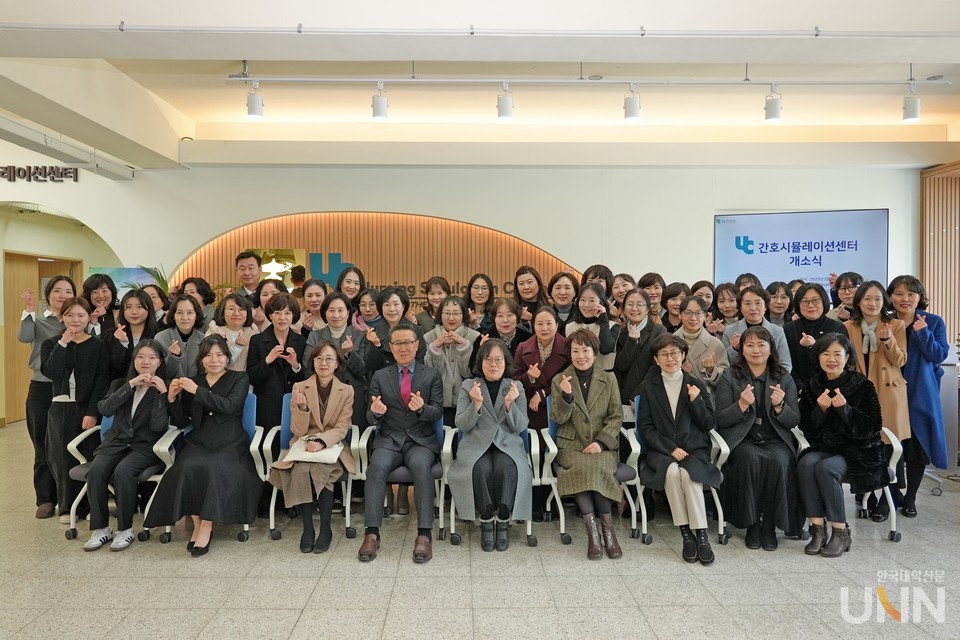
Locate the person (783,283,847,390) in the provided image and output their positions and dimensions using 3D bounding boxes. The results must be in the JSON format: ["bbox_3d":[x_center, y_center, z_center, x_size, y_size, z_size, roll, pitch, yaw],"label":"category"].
[{"bbox_3d":[2.464,0.546,4.905,0.500,1.644,0.370,0,1,17],"label":"person"}]

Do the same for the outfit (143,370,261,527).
[{"bbox_3d":[-1.828,0.787,4.408,0.700,0.940,0.640,-1,3,-12],"label":"outfit"}]

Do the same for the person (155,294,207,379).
[{"bbox_3d":[-2.097,0.593,4.698,0.460,1.555,0.330,-1,3,-12],"label":"person"}]

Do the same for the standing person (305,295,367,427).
[{"bbox_3d":[-1.036,0.578,4.805,0.480,1.552,0.360,0,1,-7],"label":"standing person"}]

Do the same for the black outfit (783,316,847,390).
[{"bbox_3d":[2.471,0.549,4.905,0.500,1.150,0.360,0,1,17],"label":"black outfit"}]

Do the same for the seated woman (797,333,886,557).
[{"bbox_3d":[2.259,0.723,4.200,0.510,1.275,0.700,1,1,24],"label":"seated woman"}]

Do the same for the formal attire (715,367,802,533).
[{"bbox_3d":[1.784,0.817,4.291,0.500,0.940,0.600,0,1,13],"label":"formal attire"}]

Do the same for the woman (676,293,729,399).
[{"bbox_3d":[1.534,0.589,4.700,0.470,1.520,0.350,0,1,14],"label":"woman"}]

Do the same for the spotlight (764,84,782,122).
[{"bbox_3d":[2.096,-1.557,4.760,0.114,0.255,0.116,0,1,0],"label":"spotlight"}]

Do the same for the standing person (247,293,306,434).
[{"bbox_3d":[-1.429,0.573,4.695,0.450,1.530,0.350,0,1,-14],"label":"standing person"}]

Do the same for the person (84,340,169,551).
[{"bbox_3d":[-2.283,0.775,4.277,0.480,1.235,0.720,0,1,-7],"label":"person"}]

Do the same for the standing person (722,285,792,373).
[{"bbox_3d":[2.038,0.553,4.905,0.500,1.627,0.360,0,1,14],"label":"standing person"}]

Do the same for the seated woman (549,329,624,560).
[{"bbox_3d":[0.658,0.708,4.120,0.480,1.299,0.670,0,1,4],"label":"seated woman"}]

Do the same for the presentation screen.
[{"bbox_3d":[2.983,-0.582,6.221,1.483,0.845,0.060,0,1,17],"label":"presentation screen"}]

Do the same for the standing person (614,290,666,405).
[{"bbox_3d":[1.110,0.571,4.697,0.480,1.600,0.340,1,3,17],"label":"standing person"}]

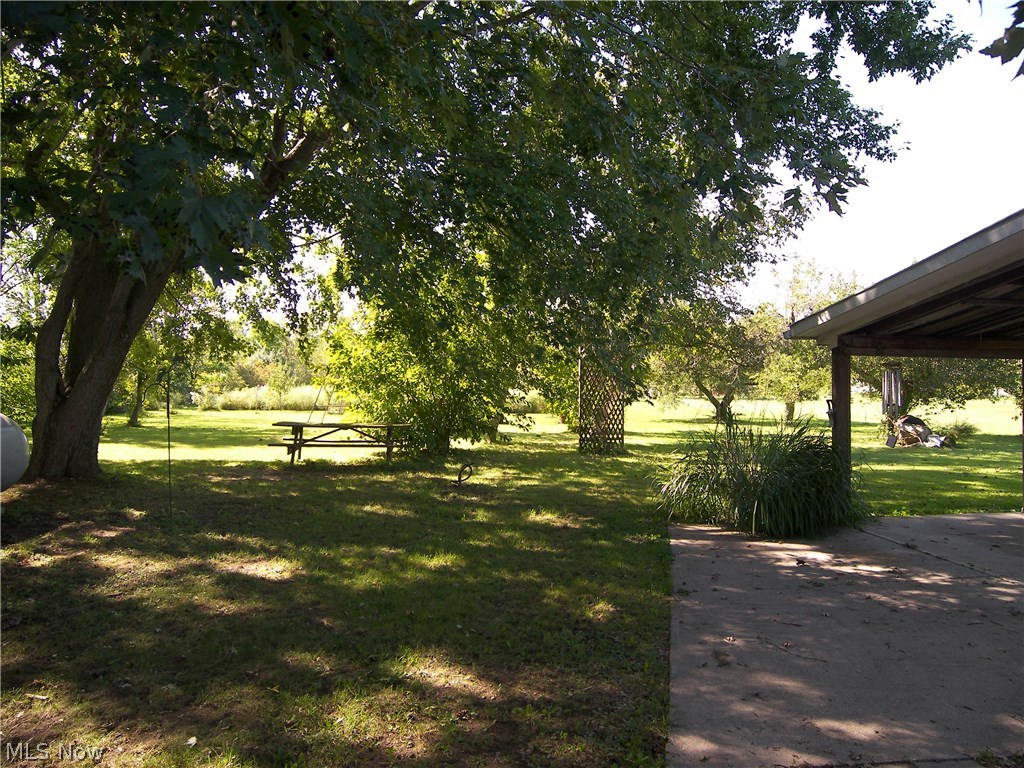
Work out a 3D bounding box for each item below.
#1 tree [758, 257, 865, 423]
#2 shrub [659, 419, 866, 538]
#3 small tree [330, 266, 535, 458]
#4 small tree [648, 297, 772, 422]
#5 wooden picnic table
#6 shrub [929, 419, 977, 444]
[{"bbox_3d":[12.500,-1.870,30.500,4.500,7.000,4.500,0,0,0],"label":"tree"},{"bbox_3d":[2.820,0.950,8.000,2.300,1.200,1.750,0,0,0],"label":"shrub"},{"bbox_3d":[-1.840,-0.580,16.000,4.600,4.400,4.200,0,0,0],"label":"small tree"},{"bbox_3d":[8.530,-1.070,30.500,5.400,5.400,5.200,0,0,0],"label":"small tree"},{"bbox_3d":[-3.230,1.150,13.700,2.500,0.760,1.520,0,0,-8],"label":"wooden picnic table"},{"bbox_3d":[12.750,1.340,20.500,1.400,0.720,1.200,0,0,0],"label":"shrub"}]

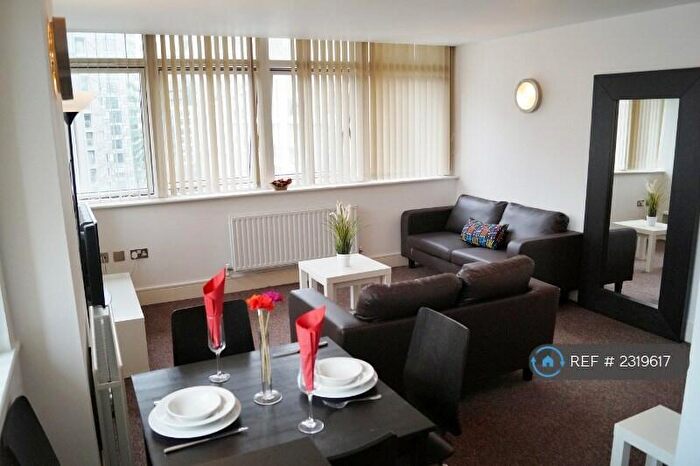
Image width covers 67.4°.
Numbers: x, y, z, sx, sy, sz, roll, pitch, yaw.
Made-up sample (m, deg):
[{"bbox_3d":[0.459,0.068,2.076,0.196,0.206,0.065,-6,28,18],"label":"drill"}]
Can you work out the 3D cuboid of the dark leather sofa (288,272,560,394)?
[{"bbox_3d":[0.415,0.548,3.189,1.380,0.790,0.790,-7,14,-25],"label":"dark leather sofa"}]

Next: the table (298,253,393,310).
[{"bbox_3d":[-0.042,0.480,4.290,0.550,0.450,0.550,-8,14,-26],"label":"table"}]

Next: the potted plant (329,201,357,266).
[{"bbox_3d":[-0.049,0.007,4.192,0.225,0.530,0.220,-1,13,0],"label":"potted plant"}]

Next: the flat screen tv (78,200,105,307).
[{"bbox_3d":[-1.865,0.161,3.777,0.130,0.630,0.920,-8,14,-28],"label":"flat screen tv"}]

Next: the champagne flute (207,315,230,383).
[{"bbox_3d":[-0.468,0.405,1.854,0.078,0.230,0.078,-7,14,-25],"label":"champagne flute"}]

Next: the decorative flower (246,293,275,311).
[{"bbox_3d":[-0.280,0.217,1.647,0.086,0.052,0.075,-8,14,-26],"label":"decorative flower"}]

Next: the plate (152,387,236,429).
[{"bbox_3d":[-0.476,0.539,1.626,0.240,0.028,0.240,-1,13,0],"label":"plate"}]

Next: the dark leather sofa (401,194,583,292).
[{"bbox_3d":[1.240,0.112,5.048,0.760,0.790,1.660,-8,14,-27],"label":"dark leather sofa"}]

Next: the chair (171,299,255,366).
[{"bbox_3d":[-0.490,0.772,2.164,0.420,0.860,0.500,-7,14,-25],"label":"chair"}]

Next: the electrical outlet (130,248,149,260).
[{"bbox_3d":[-1.862,0.192,4.654,0.148,0.088,0.014,-7,14,-23],"label":"electrical outlet"}]

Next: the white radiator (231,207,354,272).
[{"bbox_3d":[-0.523,0.035,5.132,1.270,0.510,0.120,-7,14,-25],"label":"white radiator"}]

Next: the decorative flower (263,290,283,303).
[{"bbox_3d":[-0.251,0.207,1.700,0.066,0.045,0.060,-7,14,-25],"label":"decorative flower"}]

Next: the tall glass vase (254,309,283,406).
[{"bbox_3d":[-0.272,0.399,1.706,0.090,0.300,0.090,-7,14,-25],"label":"tall glass vase"}]

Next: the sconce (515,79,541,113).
[{"bbox_3d":[1.600,-1.221,4.678,0.085,0.278,0.278,-8,14,-26],"label":"sconce"}]

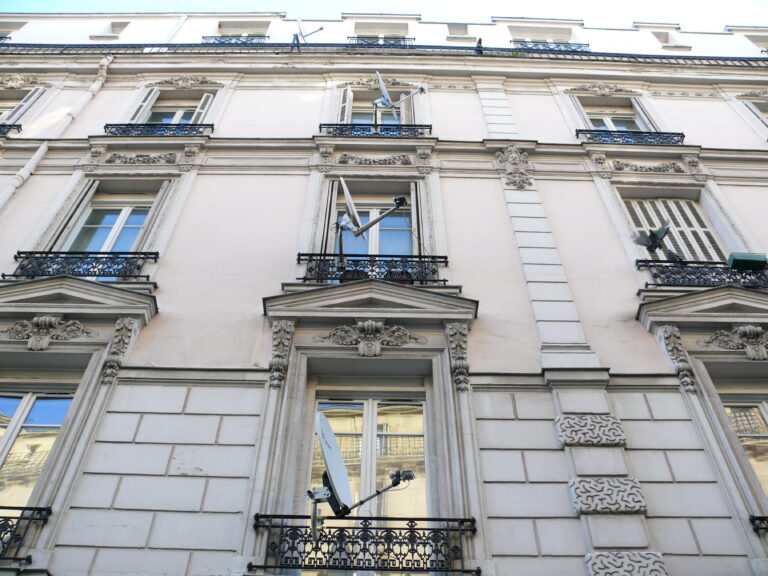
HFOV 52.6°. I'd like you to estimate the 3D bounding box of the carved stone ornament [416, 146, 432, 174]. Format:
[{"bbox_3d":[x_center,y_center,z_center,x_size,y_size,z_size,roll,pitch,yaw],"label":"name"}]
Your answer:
[{"bbox_3d":[0.544,-1.712,10.424,0.200,0.400,0.170,1,-54,0],"label":"carved stone ornament"}]

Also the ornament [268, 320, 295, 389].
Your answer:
[{"bbox_3d":[-0.937,0.603,6.995,0.190,0.760,0.190,1,-54,0],"label":"ornament"}]

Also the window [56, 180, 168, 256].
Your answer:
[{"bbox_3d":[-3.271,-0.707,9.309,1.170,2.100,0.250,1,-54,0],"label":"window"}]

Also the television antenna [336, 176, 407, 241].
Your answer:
[{"bbox_3d":[-0.151,-0.909,8.701,0.720,0.840,0.780,-14,-55,11],"label":"television antenna"}]

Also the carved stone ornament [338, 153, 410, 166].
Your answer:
[{"bbox_3d":[-0.136,-1.689,10.205,0.950,0.210,0.090,1,-54,0],"label":"carved stone ornament"}]

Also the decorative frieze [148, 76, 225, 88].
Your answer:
[{"bbox_3d":[-3.147,-3.235,12.309,1.160,0.405,0.140,1,-53,-1],"label":"decorative frieze"}]

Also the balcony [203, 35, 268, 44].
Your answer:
[{"bbox_3d":[-3.129,-5.071,16.123,1.400,0.420,0.250,1,-54,0],"label":"balcony"}]

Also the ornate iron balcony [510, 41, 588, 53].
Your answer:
[{"bbox_3d":[3.524,-4.962,16.170,1.620,0.420,0.250,1,-54,0],"label":"ornate iron balcony"}]

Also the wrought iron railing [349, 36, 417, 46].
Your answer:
[{"bbox_3d":[-0.048,-4.999,15.913,1.360,0.580,0.150,1,-53,-1],"label":"wrought iron railing"}]

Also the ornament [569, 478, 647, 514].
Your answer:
[{"bbox_3d":[1.697,1.581,5.873,0.500,0.300,0.120,1,-53,-1],"label":"ornament"}]

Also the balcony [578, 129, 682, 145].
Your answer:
[{"bbox_3d":[3.471,-1.990,10.793,1.492,0.450,0.230,1,-53,-1],"label":"balcony"}]

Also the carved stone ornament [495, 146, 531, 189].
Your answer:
[{"bbox_3d":[1.664,-1.484,9.749,0.450,0.760,0.280,1,-53,-1],"label":"carved stone ornament"}]

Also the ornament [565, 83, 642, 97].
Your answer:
[{"bbox_3d":[3.379,-3.084,12.135,1.130,0.400,0.140,1,-53,-1],"label":"ornament"}]

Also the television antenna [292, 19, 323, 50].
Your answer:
[{"bbox_3d":[-1.449,-4.802,14.708,0.530,0.520,0.450,-11,-55,8],"label":"television antenna"}]

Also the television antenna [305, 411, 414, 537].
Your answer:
[{"bbox_3d":[-0.189,1.270,5.538,0.780,0.970,0.710,-16,-56,12],"label":"television antenna"}]

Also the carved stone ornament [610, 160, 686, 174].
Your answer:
[{"bbox_3d":[3.443,-1.589,10.157,0.920,0.200,0.090,1,-54,0],"label":"carved stone ornament"}]

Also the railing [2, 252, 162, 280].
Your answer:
[{"bbox_3d":[-3.078,-0.197,7.958,1.480,0.470,0.150,1,-53,-1],"label":"railing"}]

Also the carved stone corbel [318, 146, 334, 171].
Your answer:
[{"bbox_3d":[-0.784,-1.743,10.546,0.210,0.594,0.140,1,-54,0],"label":"carved stone corbel"}]

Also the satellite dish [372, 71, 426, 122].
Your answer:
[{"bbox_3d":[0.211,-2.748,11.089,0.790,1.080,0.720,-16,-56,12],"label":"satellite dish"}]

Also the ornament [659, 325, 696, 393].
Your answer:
[{"bbox_3d":[2.674,0.650,7.020,0.190,0.750,0.190,1,-54,0],"label":"ornament"}]

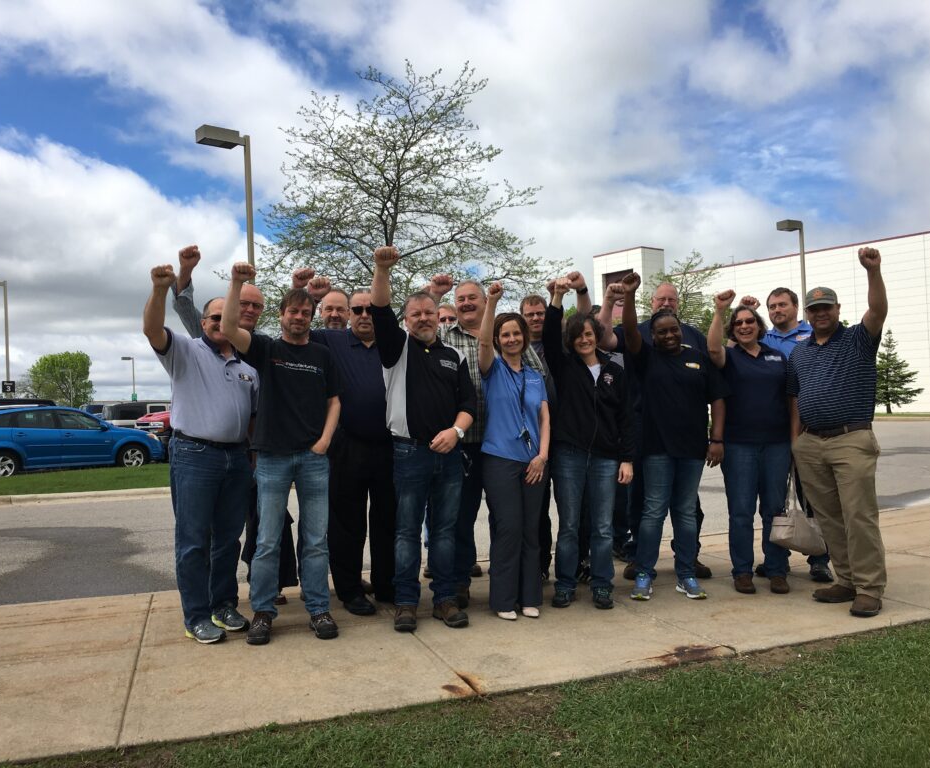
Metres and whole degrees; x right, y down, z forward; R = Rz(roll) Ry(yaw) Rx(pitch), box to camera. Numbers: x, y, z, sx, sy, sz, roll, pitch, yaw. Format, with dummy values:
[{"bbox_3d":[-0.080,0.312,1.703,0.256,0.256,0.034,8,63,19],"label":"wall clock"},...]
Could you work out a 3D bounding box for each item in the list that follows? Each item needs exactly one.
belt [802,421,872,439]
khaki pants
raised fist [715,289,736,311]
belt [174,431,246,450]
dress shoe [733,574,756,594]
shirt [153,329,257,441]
[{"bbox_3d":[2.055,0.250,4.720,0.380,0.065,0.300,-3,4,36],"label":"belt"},{"bbox_3d":[2.090,0.703,4.800,0.420,0.950,0.360,-3,-1,38],"label":"khaki pants"},{"bbox_3d":[1.451,-0.471,4.780,0.105,0.108,0.090,8,9,8],"label":"raised fist"},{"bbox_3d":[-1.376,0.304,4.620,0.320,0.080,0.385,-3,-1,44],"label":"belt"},{"bbox_3d":[1.649,1.165,5.112,0.105,0.110,0.270,-2,-1,10],"label":"dress shoe"},{"bbox_3d":[-1.388,0.013,4.590,0.530,0.630,0.360,-1,-1,-45],"label":"shirt"}]

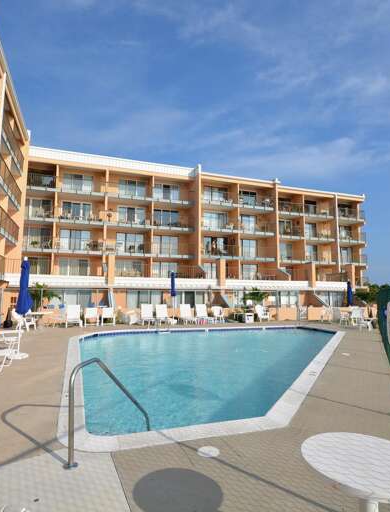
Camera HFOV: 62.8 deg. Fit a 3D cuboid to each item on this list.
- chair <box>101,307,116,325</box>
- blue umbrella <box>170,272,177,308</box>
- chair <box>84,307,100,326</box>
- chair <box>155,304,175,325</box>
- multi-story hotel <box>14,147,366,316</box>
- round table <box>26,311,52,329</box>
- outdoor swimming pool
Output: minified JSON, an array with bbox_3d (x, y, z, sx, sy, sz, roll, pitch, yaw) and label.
[{"bbox_3d":[-4.610,3.224,17.239,0.680,0.970,0.800,2,-7,-18],"label":"chair"},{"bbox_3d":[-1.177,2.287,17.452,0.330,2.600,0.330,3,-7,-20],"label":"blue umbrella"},{"bbox_3d":[-5.259,3.140,16.544,0.680,0.970,0.750,2,-7,-18],"label":"chair"},{"bbox_3d":[-1.760,3.301,18.037,0.650,1.020,1.400,4,-8,-28],"label":"chair"},{"bbox_3d":[0.703,-1.071,37.585,36.000,14.300,11.500,2,-7,-18],"label":"multi-story hotel"},{"bbox_3d":[-7.409,3.077,15.040,1.120,0.730,1.120,0,-7,0],"label":"round table"},{"bbox_3d":[2.189,3.535,10.016,10.900,1.200,9.700,3,-7,-20],"label":"outdoor swimming pool"}]

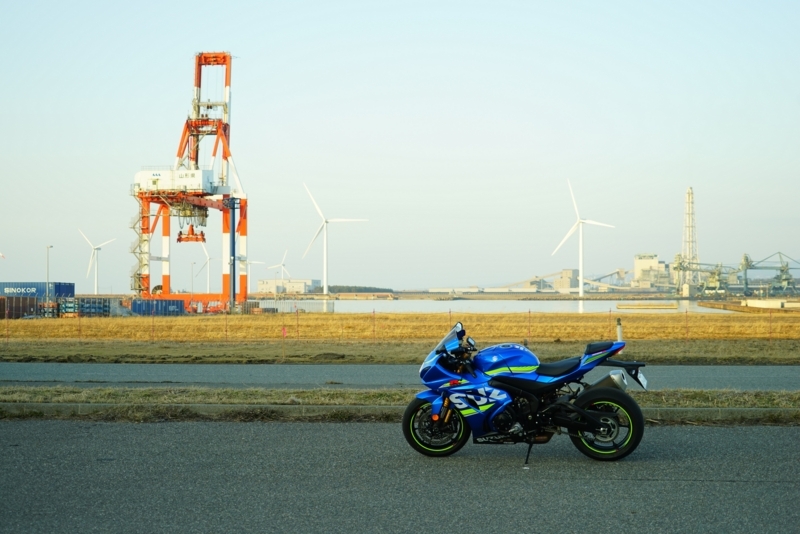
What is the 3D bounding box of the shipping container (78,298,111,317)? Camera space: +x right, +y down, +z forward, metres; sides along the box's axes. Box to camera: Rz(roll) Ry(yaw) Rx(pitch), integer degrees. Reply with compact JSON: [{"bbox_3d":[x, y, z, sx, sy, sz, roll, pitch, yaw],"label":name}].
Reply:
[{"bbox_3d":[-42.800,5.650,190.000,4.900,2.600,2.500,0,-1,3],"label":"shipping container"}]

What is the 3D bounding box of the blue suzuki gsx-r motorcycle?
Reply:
[{"bbox_3d":[1.010,1.040,11.260,2.080,1.150,0.740,0,-1,12],"label":"blue suzuki gsx-r motorcycle"}]

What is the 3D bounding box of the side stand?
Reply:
[{"bbox_3d":[1.062,1.515,11.170,0.100,0.220,0.180,0,-1,12],"label":"side stand"}]

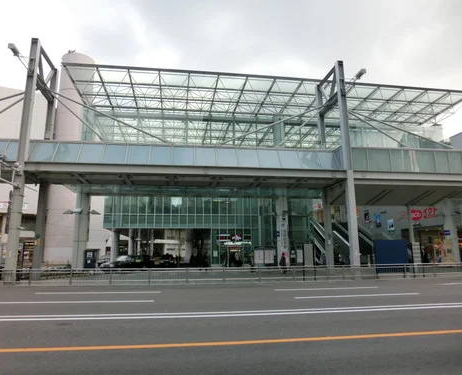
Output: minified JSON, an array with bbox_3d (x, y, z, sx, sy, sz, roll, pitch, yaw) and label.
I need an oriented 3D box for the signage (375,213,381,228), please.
[{"bbox_3d":[19.570,4.405,46.000,0.120,1.750,1.350,2,-11,-11],"label":"signage"}]

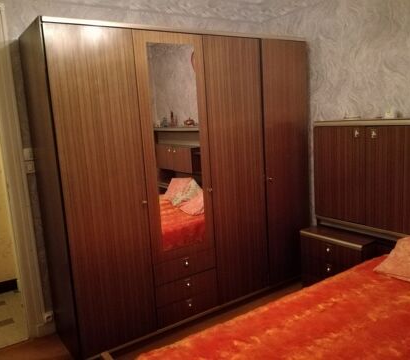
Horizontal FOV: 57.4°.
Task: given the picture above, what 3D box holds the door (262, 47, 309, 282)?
[{"bbox_3d":[0.655,-0.116,2.986,0.496,1.880,0.040,-10,11,-33],"label":"door"}]

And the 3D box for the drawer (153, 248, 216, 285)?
[{"bbox_3d":[-0.236,0.564,2.685,0.482,0.147,0.400,-10,11,-33],"label":"drawer"}]

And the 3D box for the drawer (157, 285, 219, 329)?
[{"bbox_3d":[-0.218,0.857,2.733,0.482,0.147,0.400,-10,11,-33],"label":"drawer"}]

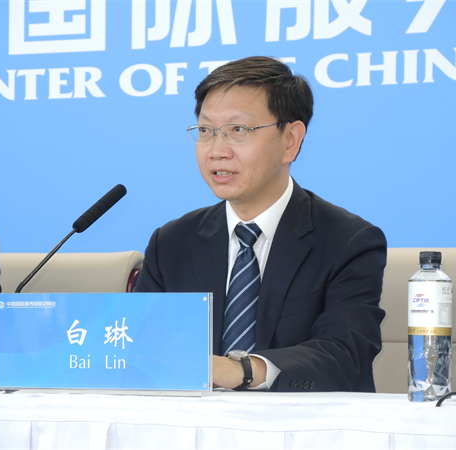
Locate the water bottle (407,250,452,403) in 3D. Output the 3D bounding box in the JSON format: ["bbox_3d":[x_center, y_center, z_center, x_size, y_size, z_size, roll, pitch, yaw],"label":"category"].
[{"bbox_3d":[0.294,0.148,3.400,0.065,0.219,0.065,0,-2,0],"label":"water bottle"}]

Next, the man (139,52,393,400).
[{"bbox_3d":[-0.028,0.352,3.760,0.530,1.300,0.740,-1,-3,22],"label":"man"}]

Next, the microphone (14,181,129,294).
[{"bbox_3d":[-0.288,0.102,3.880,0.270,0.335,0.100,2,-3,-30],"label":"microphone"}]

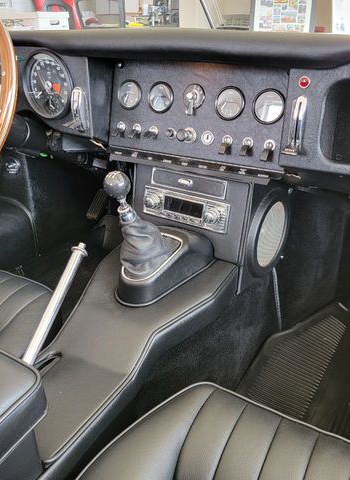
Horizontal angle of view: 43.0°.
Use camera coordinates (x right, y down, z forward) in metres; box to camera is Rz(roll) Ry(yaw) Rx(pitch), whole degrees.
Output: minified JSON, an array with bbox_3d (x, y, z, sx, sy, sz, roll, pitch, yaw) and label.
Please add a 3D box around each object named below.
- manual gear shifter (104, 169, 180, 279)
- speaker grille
[{"bbox_3d":[-0.053,-0.038,0.722,0.100,0.172,0.130,15,28,30],"label":"manual gear shifter"},{"bbox_3d":[0.173,-0.009,0.795,0.020,0.122,0.122,15,28,30],"label":"speaker grille"}]

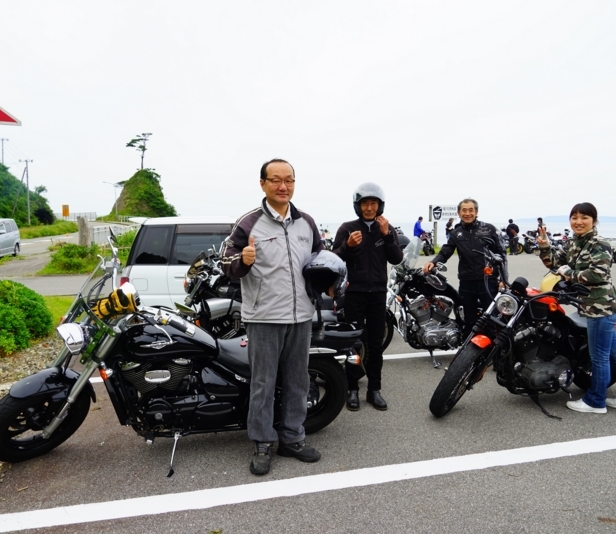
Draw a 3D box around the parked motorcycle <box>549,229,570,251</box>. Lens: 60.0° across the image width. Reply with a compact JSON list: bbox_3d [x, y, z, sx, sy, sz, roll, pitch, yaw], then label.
[{"bbox_3d":[12.017,-1.159,25.491,2.100,1.180,0.800,-4,6,-37],"label":"parked motorcycle"}]

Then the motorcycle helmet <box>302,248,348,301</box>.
[{"bbox_3d":[0.096,0.046,3.094,0.255,0.285,0.320,2,5,20],"label":"motorcycle helmet"}]

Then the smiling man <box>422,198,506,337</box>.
[{"bbox_3d":[1.457,0.165,5.000,0.740,1.620,0.450,1,5,12],"label":"smiling man"}]

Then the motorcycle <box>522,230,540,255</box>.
[{"bbox_3d":[11.650,-1.201,26.491,2.050,1.120,0.750,-2,5,-20],"label":"motorcycle"}]

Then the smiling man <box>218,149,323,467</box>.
[{"bbox_3d":[-0.215,0.270,3.073,0.580,1.725,0.420,-1,5,-14],"label":"smiling man"}]

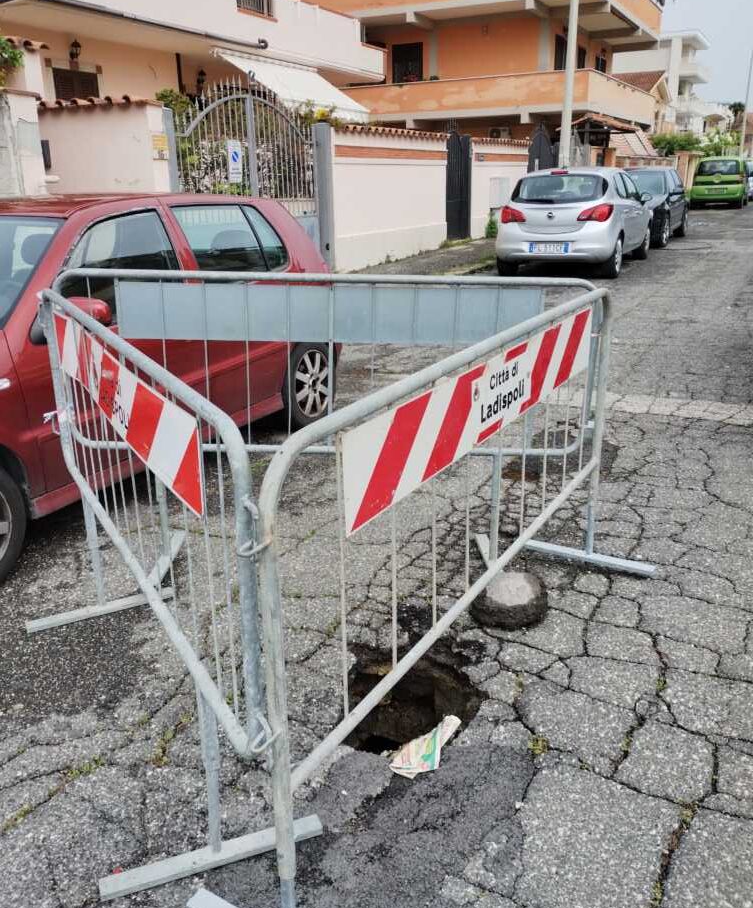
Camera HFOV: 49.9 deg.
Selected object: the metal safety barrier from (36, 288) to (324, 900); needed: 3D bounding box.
[{"bbox_3d":[-0.668,0.206,2.168,0.499,1.107,1.987,-11,21,-27],"label":"metal safety barrier"}]

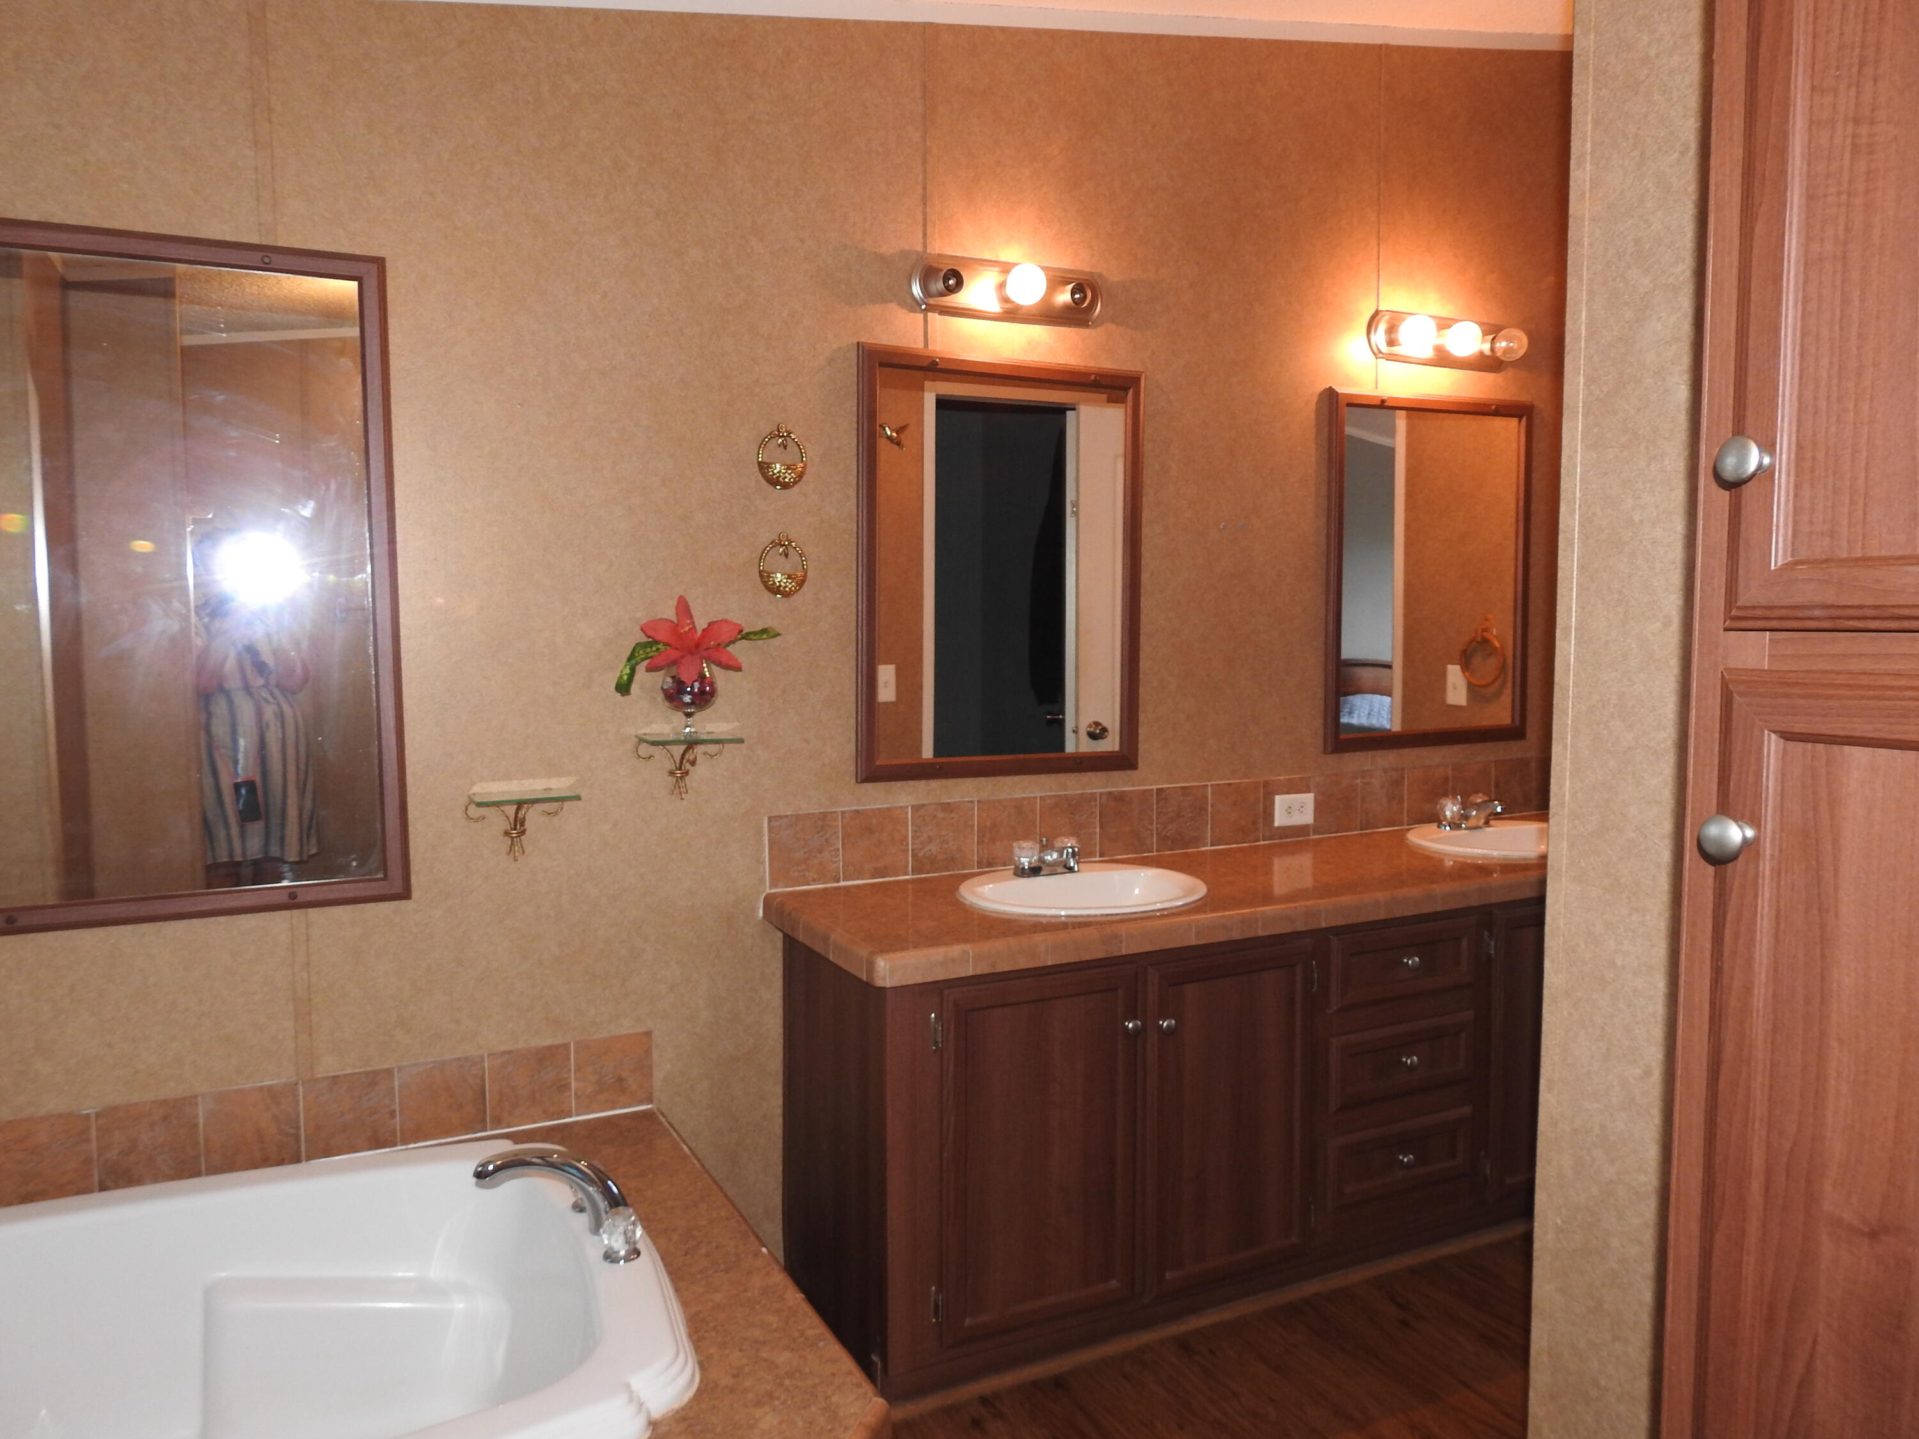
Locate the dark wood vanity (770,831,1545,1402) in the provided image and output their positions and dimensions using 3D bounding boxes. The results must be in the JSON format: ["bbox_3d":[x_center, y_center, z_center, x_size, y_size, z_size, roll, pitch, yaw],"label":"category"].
[{"bbox_3d":[0.788,0.714,2.945,2.355,0.790,0.605,-2,5,-27],"label":"dark wood vanity"}]

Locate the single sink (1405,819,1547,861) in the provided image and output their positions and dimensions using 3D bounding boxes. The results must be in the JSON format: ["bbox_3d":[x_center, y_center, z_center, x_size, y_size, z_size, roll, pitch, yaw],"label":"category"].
[{"bbox_3d":[1.343,0.360,3.187,0.500,0.155,0.435,-2,5,-27],"label":"single sink"}]

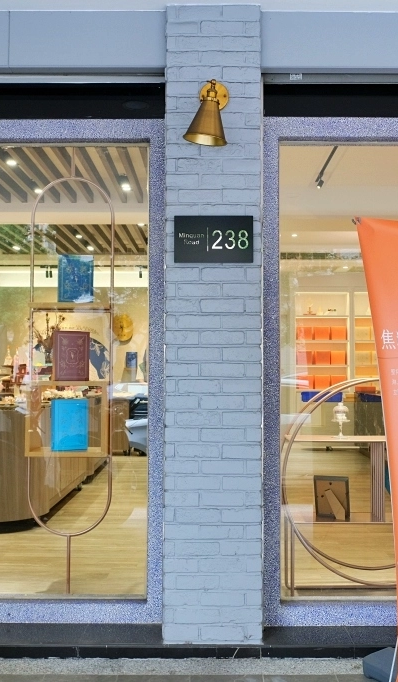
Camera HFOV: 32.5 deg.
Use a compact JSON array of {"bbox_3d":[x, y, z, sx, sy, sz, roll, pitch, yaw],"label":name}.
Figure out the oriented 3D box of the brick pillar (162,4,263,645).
[{"bbox_3d":[0.067,-0.099,3.298,0.448,2.926,0.380,0,-3,0],"label":"brick pillar"}]

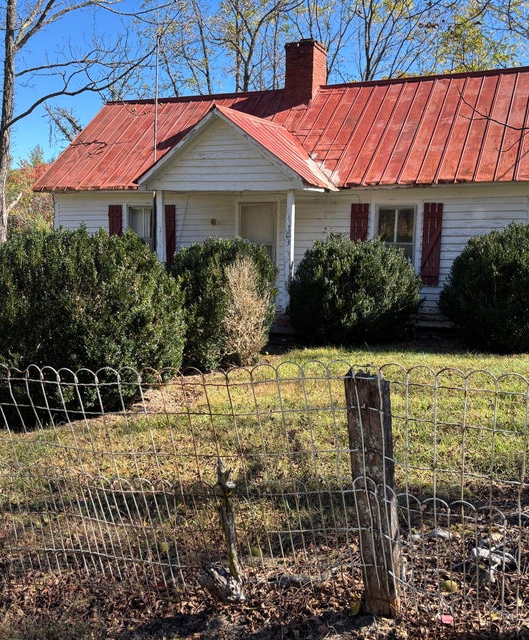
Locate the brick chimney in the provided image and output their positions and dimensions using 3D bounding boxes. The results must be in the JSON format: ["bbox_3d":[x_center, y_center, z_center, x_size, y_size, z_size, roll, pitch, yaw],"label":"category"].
[{"bbox_3d":[0.903,-5.231,13.801,0.650,1.270,0.860,4,11,23],"label":"brick chimney"}]

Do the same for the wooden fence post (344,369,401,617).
[{"bbox_3d":[0.436,0.688,2.530,0.150,0.990,0.135,-1,11,22],"label":"wooden fence post"}]

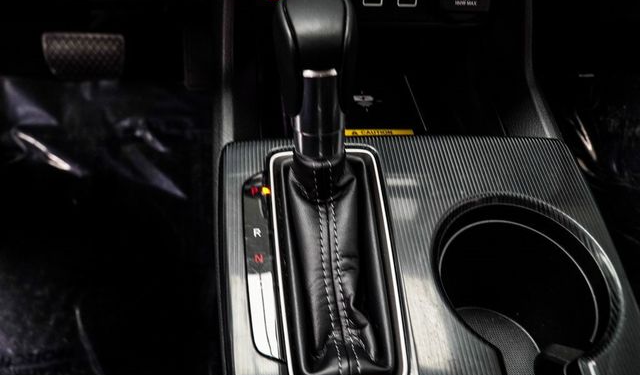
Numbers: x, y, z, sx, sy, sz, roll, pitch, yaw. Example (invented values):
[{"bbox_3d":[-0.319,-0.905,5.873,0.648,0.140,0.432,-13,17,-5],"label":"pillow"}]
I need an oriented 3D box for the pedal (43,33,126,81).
[{"bbox_3d":[-0.342,-0.191,0.779,0.109,0.064,0.025,-1,23,-9],"label":"pedal"}]

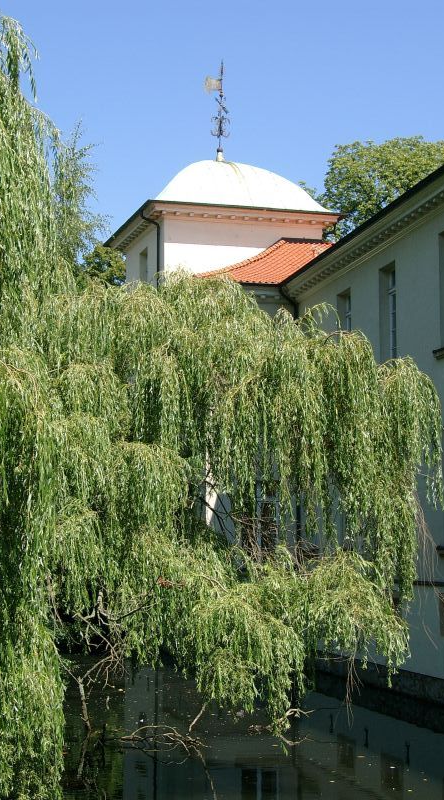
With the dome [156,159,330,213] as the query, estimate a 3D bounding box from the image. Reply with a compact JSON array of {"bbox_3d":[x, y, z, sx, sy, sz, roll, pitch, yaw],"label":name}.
[{"bbox_3d":[-0.091,-6.872,46.590,6.180,2.413,6.180,2,-7,-16],"label":"dome"}]

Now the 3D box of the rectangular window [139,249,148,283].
[{"bbox_3d":[-2.468,-4.203,45.888,0.240,1.500,1.087,2,-7,-16],"label":"rectangular window"}]

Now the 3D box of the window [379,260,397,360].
[{"bbox_3d":[4.260,-2.057,34.419,0.270,2.592,1.116,1,-7,-14],"label":"window"}]

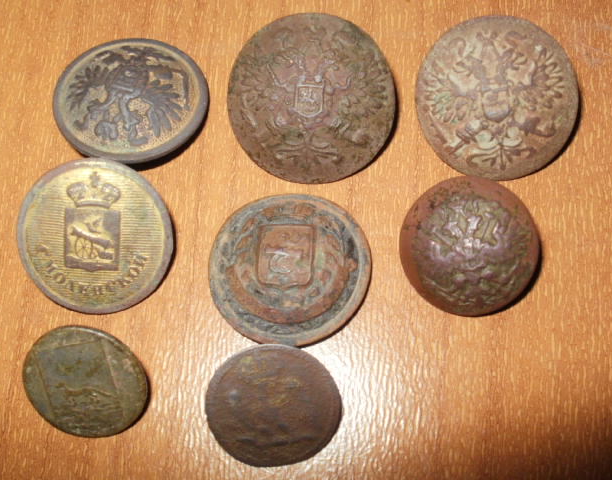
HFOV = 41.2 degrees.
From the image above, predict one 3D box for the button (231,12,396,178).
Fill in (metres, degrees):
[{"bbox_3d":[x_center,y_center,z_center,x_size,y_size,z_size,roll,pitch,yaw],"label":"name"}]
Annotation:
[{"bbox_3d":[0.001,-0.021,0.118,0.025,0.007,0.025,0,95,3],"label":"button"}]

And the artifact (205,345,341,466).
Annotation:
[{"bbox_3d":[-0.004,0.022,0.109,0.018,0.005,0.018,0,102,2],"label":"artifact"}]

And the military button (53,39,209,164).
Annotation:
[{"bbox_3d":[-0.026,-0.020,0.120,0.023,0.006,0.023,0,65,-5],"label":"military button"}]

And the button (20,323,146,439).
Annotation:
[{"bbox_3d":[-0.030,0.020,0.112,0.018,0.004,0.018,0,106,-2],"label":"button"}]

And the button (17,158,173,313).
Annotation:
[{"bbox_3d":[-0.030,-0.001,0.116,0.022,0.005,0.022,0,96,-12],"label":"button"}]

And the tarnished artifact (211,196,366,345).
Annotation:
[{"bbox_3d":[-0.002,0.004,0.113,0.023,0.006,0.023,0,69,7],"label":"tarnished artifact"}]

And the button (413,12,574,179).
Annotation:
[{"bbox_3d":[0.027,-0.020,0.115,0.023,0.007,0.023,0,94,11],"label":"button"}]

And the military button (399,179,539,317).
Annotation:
[{"bbox_3d":[0.022,0.001,0.111,0.019,0.010,0.019,0,85,7],"label":"military button"}]

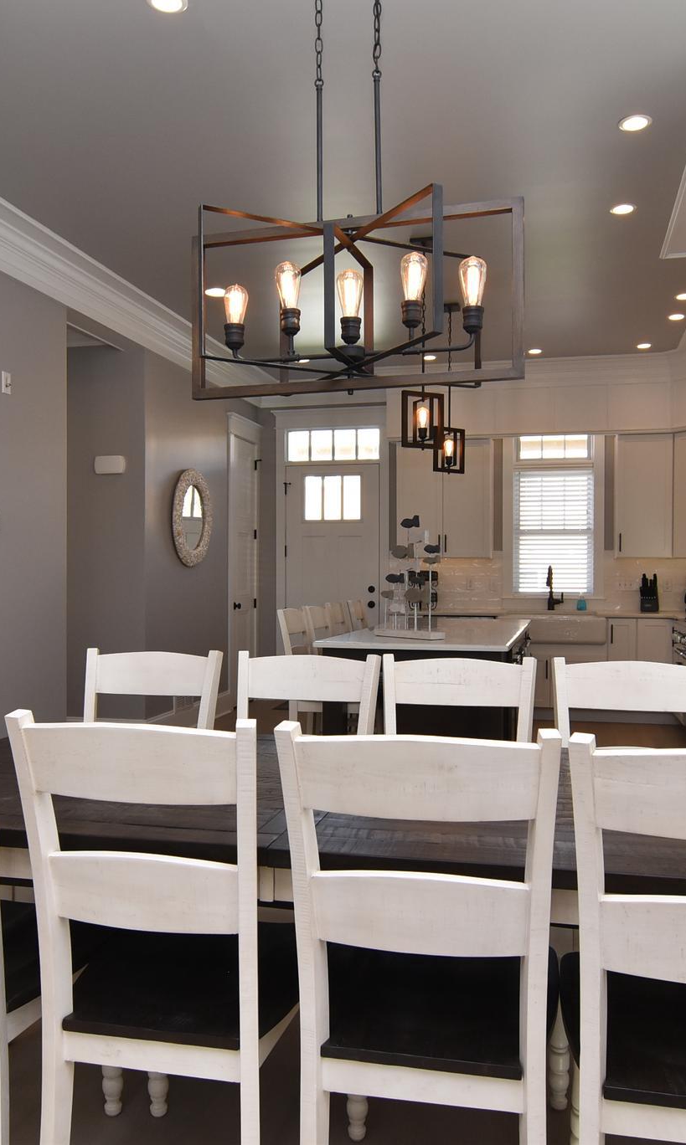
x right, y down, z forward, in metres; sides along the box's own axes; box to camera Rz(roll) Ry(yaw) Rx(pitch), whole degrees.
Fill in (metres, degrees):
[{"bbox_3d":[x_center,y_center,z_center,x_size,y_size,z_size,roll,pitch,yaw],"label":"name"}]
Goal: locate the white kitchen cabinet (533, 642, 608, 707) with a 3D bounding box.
[{"bbox_3d":[1.802,0.856,7.363,0.880,0.590,0.610,0,0,15],"label":"white kitchen cabinet"}]

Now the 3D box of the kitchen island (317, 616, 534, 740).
[{"bbox_3d":[0.586,0.806,5.214,0.945,0.914,2.150,0,0,15],"label":"kitchen island"}]

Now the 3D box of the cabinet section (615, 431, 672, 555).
[{"bbox_3d":[2.640,-0.658,7.548,0.457,1.067,0.330,0,0,15],"label":"cabinet section"}]

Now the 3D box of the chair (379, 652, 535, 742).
[{"bbox_3d":[0.281,0.765,2.351,0.475,1.020,0.565,0,0,14],"label":"chair"}]

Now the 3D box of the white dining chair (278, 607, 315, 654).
[{"bbox_3d":[-0.061,0.729,4.704,0.490,1.050,0.400,0,0,15],"label":"white dining chair"}]

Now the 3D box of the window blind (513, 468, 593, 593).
[{"bbox_3d":[1.881,-0.363,7.662,0.690,1.105,0.060,0,0,15],"label":"window blind"}]

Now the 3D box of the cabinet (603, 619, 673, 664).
[{"bbox_3d":[2.504,0.816,7.347,0.550,0.880,0.610,0,0,15],"label":"cabinet"}]

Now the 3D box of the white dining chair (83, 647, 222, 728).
[{"bbox_3d":[-0.678,0.762,2.521,0.475,1.020,0.565,0,0,14],"label":"white dining chair"}]

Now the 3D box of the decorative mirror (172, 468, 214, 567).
[{"bbox_3d":[-1.170,-0.431,6.851,0.045,0.790,0.785,0,0,15],"label":"decorative mirror"}]

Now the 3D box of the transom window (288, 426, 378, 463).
[{"bbox_3d":[-0.089,-1.238,8.349,0.930,0.341,0.060,0,0,15],"label":"transom window"}]

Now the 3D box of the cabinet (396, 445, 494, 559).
[{"bbox_3d":[0.938,-0.646,7.730,0.850,1.045,0.340,0,0,15],"label":"cabinet"}]

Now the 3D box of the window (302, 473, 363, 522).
[{"bbox_3d":[-0.096,-0.723,8.350,0.586,0.469,0.050,0,0,15],"label":"window"}]

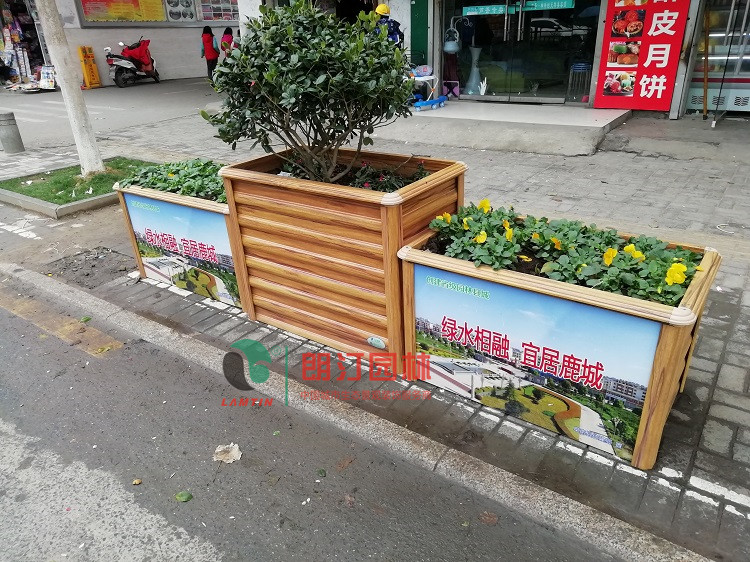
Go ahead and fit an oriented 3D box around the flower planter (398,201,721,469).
[{"bbox_3d":[0.652,0.133,2.142,1.012,0.672,0.555,15,32,33],"label":"flower planter"}]

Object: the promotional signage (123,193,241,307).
[{"bbox_3d":[-1.119,-0.190,3.275,0.898,0.550,0.029,14,30,32],"label":"promotional signage"}]

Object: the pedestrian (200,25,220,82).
[{"bbox_3d":[-4.799,-6.642,16.551,0.500,1.530,0.320,-5,25,-7],"label":"pedestrian"}]

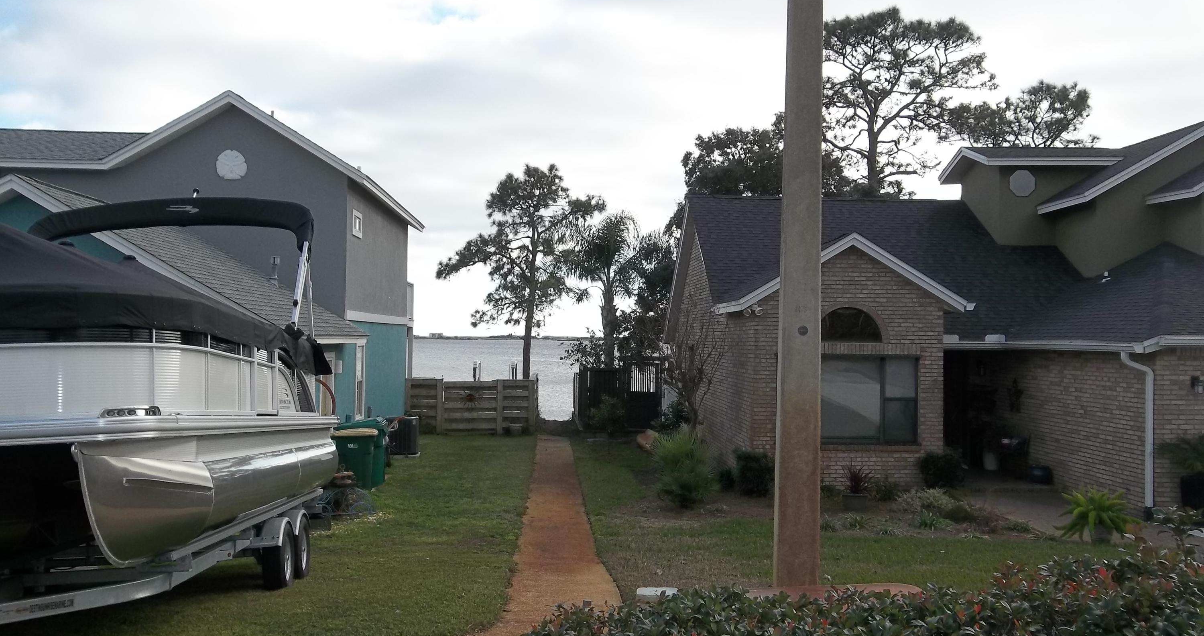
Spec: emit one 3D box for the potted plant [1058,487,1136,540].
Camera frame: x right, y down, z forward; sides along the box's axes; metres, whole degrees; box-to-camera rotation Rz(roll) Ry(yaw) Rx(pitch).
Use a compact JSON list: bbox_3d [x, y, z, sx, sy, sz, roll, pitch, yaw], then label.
[{"bbox_3d":[6.007,2.384,13.500,0.980,0.670,0.950,0,-1,-3],"label":"potted plant"}]

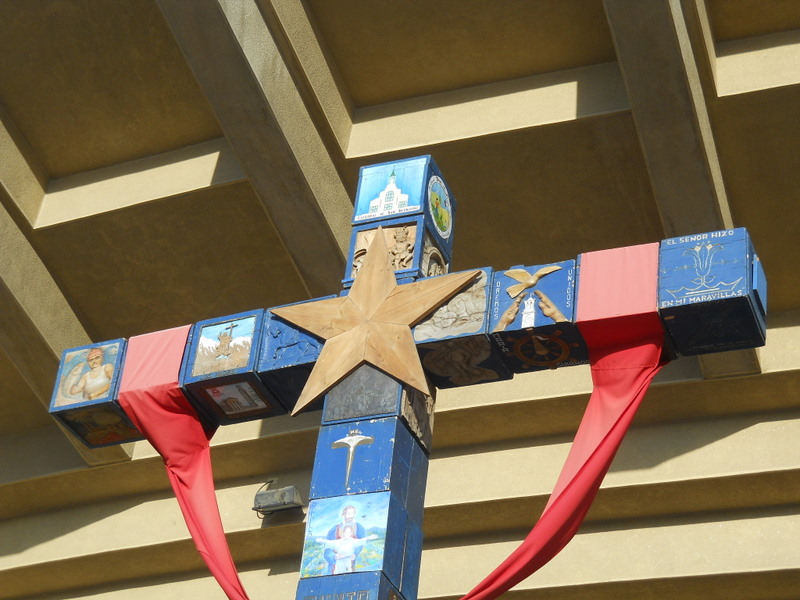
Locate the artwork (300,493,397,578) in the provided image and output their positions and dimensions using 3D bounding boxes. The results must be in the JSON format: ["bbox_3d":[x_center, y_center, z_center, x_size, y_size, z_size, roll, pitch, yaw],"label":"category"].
[{"bbox_3d":[-0.231,1.078,7.415,0.400,0.396,0.072,-8,-37,21],"label":"artwork"}]

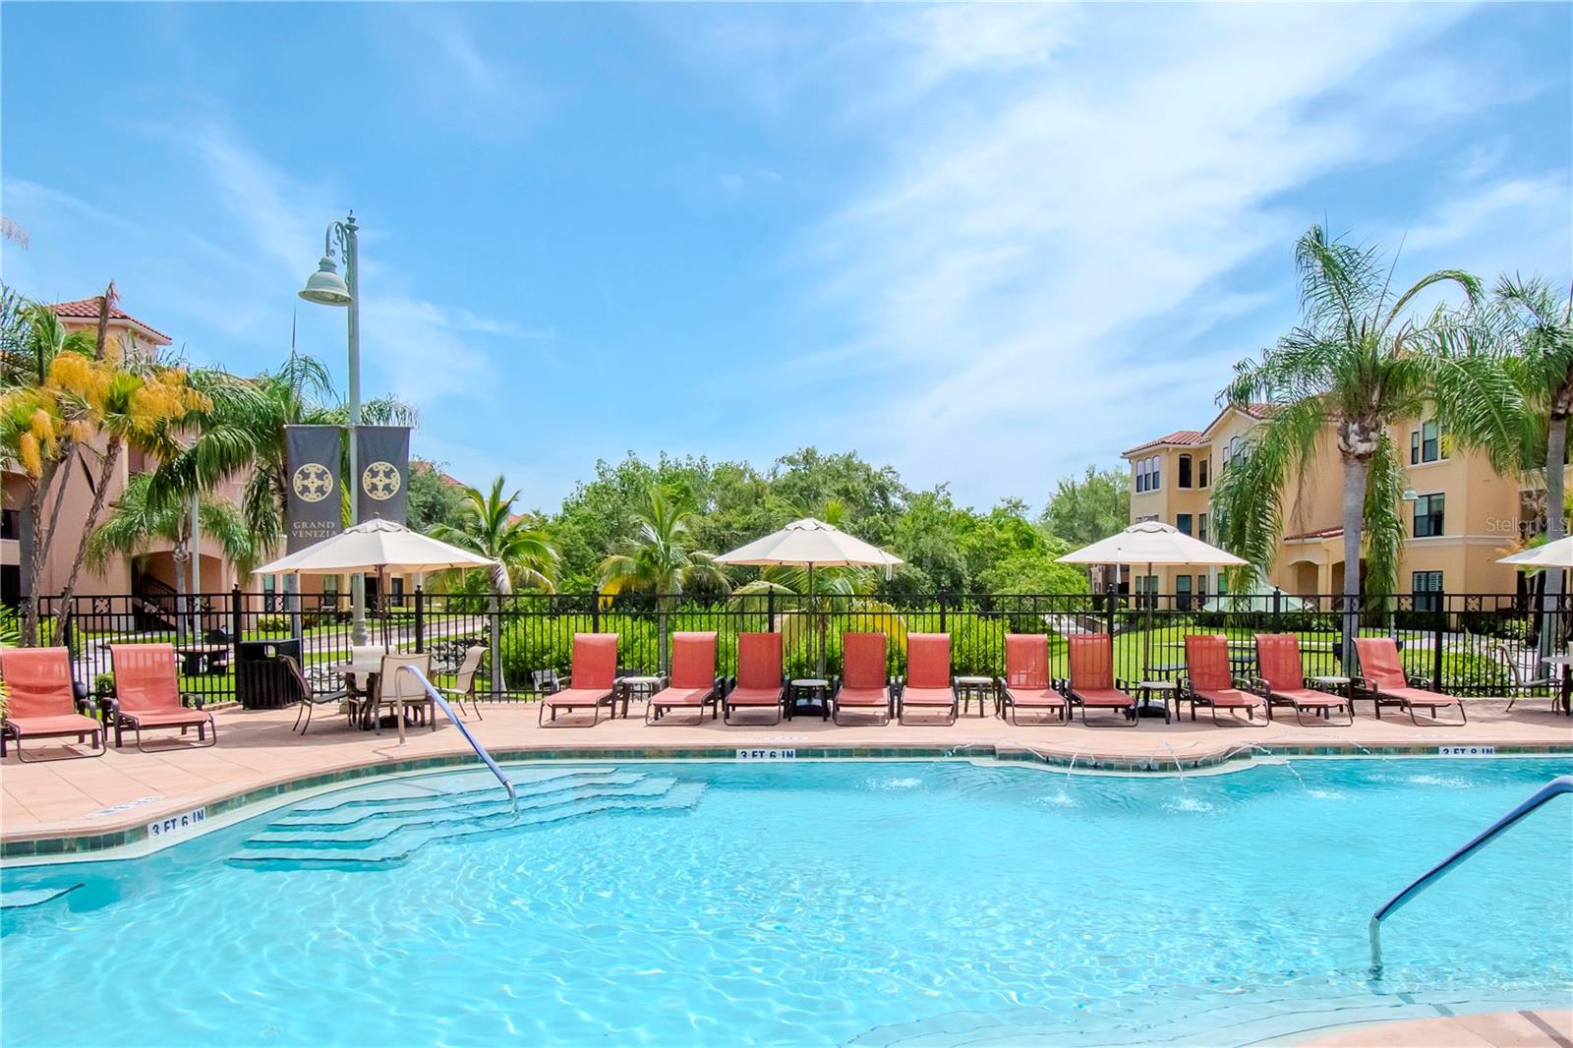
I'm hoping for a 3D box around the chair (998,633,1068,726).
[{"bbox_3d":[3.103,1.939,11.622,0.760,1.000,1.430,0,-3,6],"label":"chair"}]

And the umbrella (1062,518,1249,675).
[{"bbox_3d":[4.763,1.196,12.034,2.520,2.550,2.520,0,-3,0],"label":"umbrella"}]

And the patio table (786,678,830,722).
[{"bbox_3d":[0.284,2.208,11.465,0.500,0.455,0.500,0,-3,0],"label":"patio table"}]

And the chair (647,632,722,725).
[{"bbox_3d":[-1.270,1.938,11.615,0.760,1.000,1.430,0,-3,5],"label":"chair"}]

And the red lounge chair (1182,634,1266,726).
[{"bbox_3d":[5.477,1.935,11.573,0.760,1.000,1.430,0,-3,8],"label":"red lounge chair"}]

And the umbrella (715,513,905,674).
[{"bbox_3d":[0.289,1.199,12.084,2.520,2.550,2.520,0,-3,0],"label":"umbrella"}]

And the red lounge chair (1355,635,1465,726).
[{"bbox_3d":[7.784,1.938,11.616,0.760,1.000,1.430,0,-3,3],"label":"red lounge chair"}]

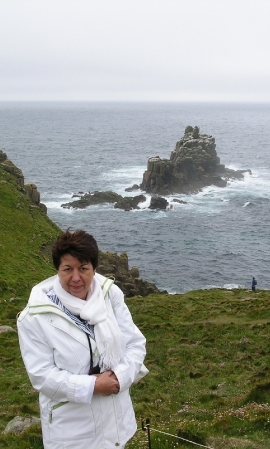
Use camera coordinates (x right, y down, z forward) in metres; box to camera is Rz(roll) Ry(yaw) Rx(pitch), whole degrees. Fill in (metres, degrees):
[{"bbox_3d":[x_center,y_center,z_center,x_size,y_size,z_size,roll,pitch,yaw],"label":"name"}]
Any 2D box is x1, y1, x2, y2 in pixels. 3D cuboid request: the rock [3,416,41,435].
[{"bbox_3d":[-1.147,2.077,6.800,0.420,0.150,0.280,-2,11,-10],"label":"rock"}]

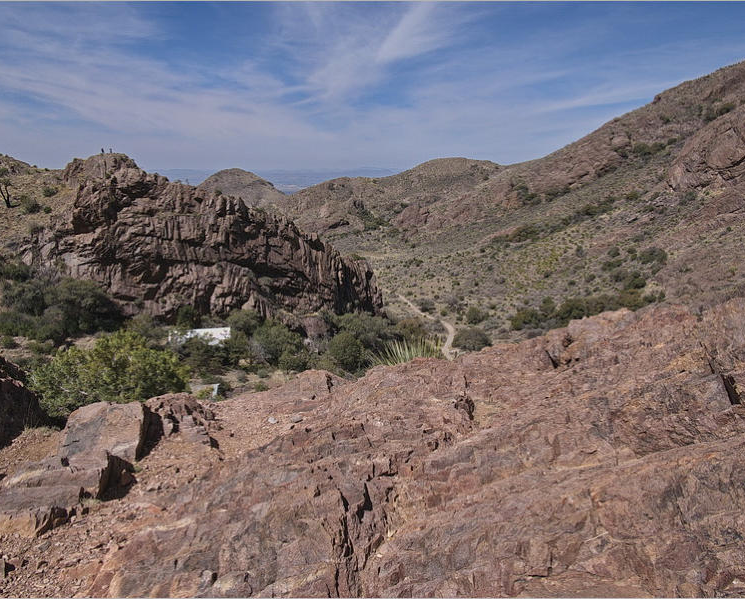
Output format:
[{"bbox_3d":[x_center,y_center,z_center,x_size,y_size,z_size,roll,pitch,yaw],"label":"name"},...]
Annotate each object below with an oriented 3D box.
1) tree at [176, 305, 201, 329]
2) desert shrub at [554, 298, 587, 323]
[{"bbox_3d":[-43.180,4.580,130.000,6.100,6.470,5.490,0,13,0],"label":"tree"},{"bbox_3d":[53.620,2.980,150.000,9.020,6.170,8.570,0,14,0],"label":"desert shrub"}]

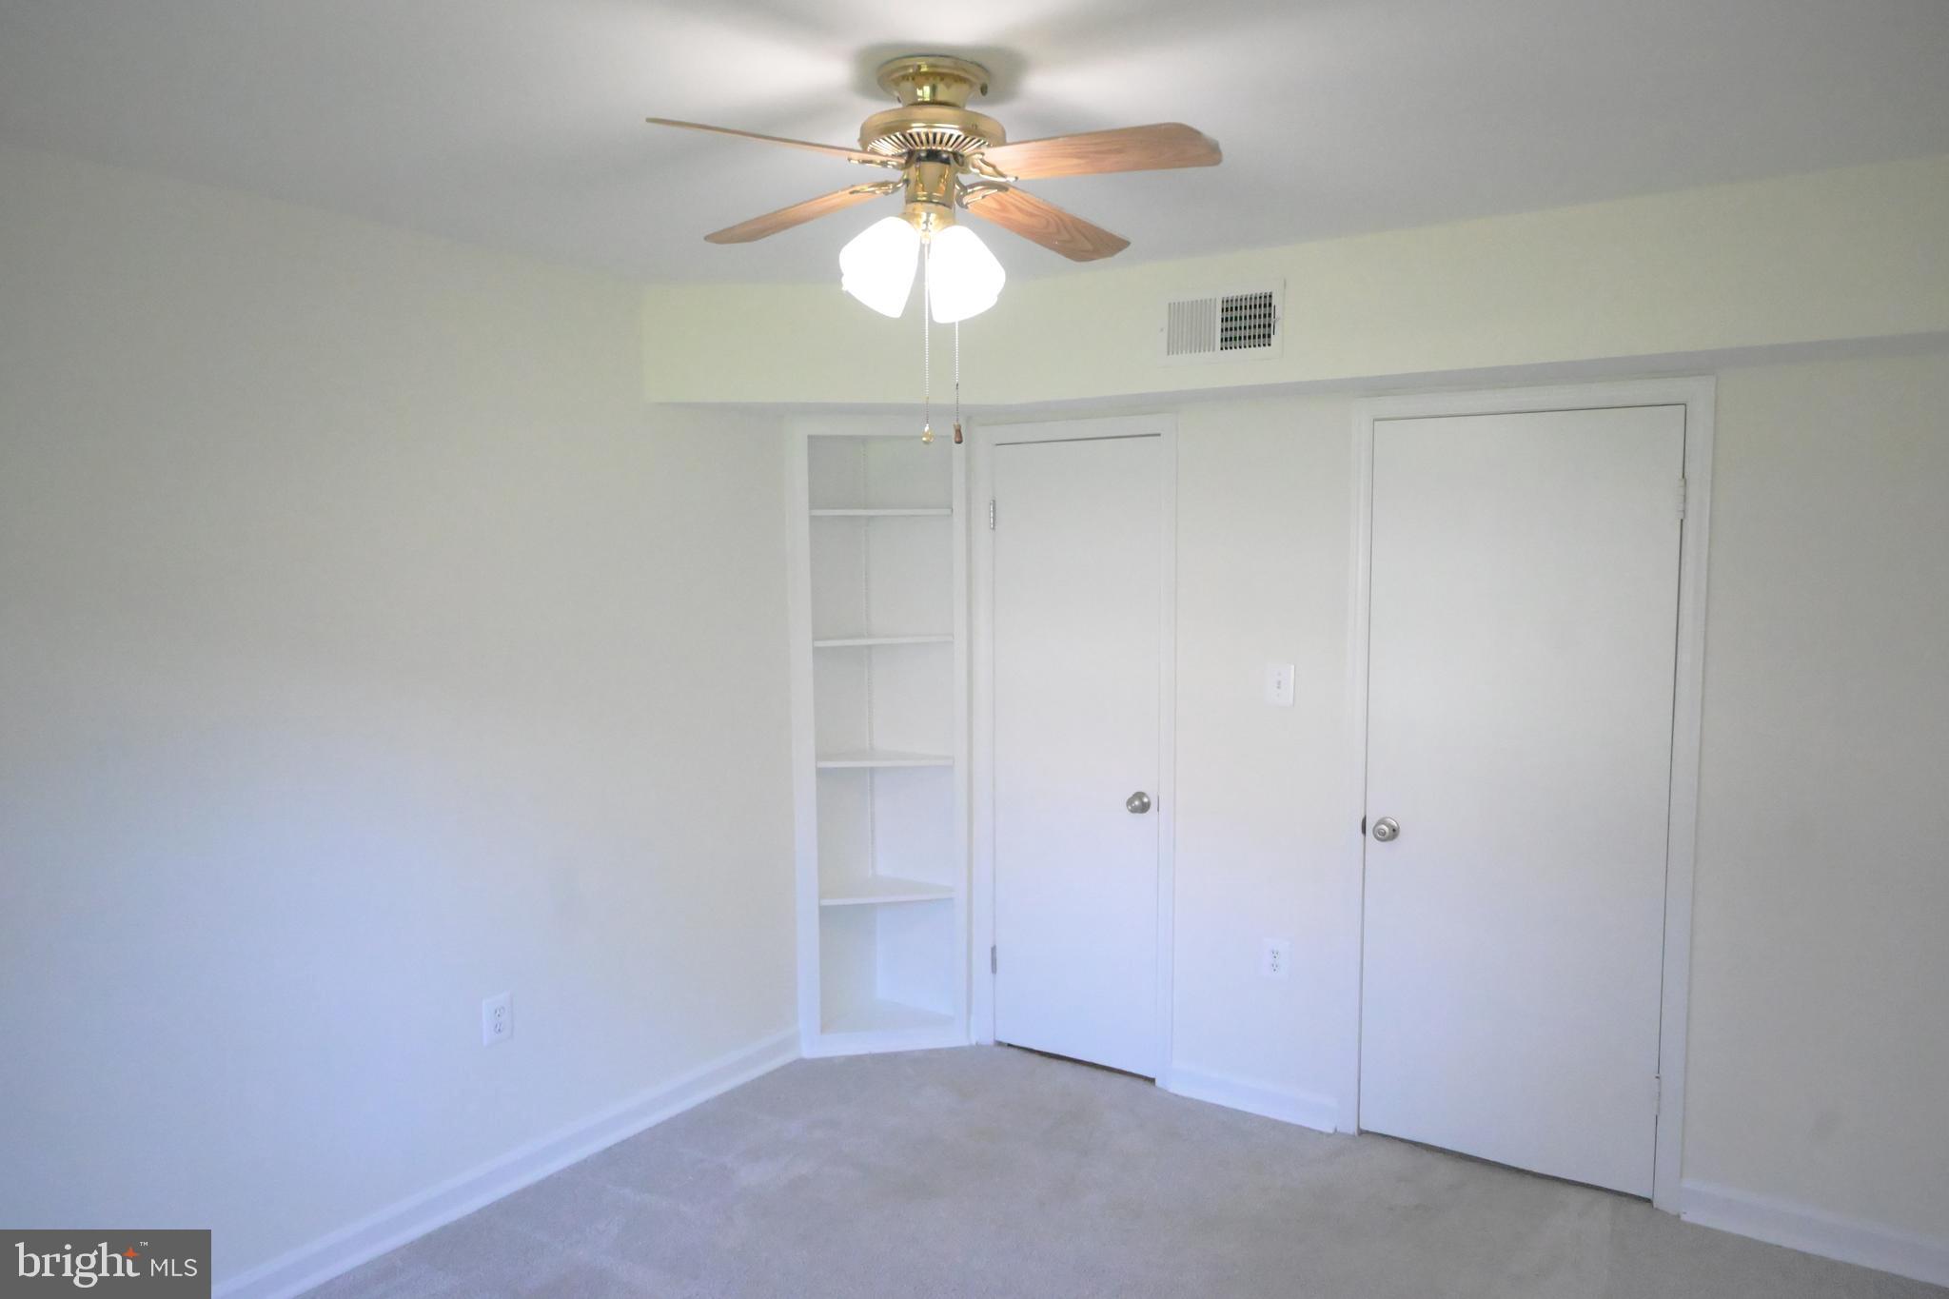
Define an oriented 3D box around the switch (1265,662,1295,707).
[{"bbox_3d":[0.883,0.106,3.769,0.084,0.122,0.013,3,6,35],"label":"switch"}]

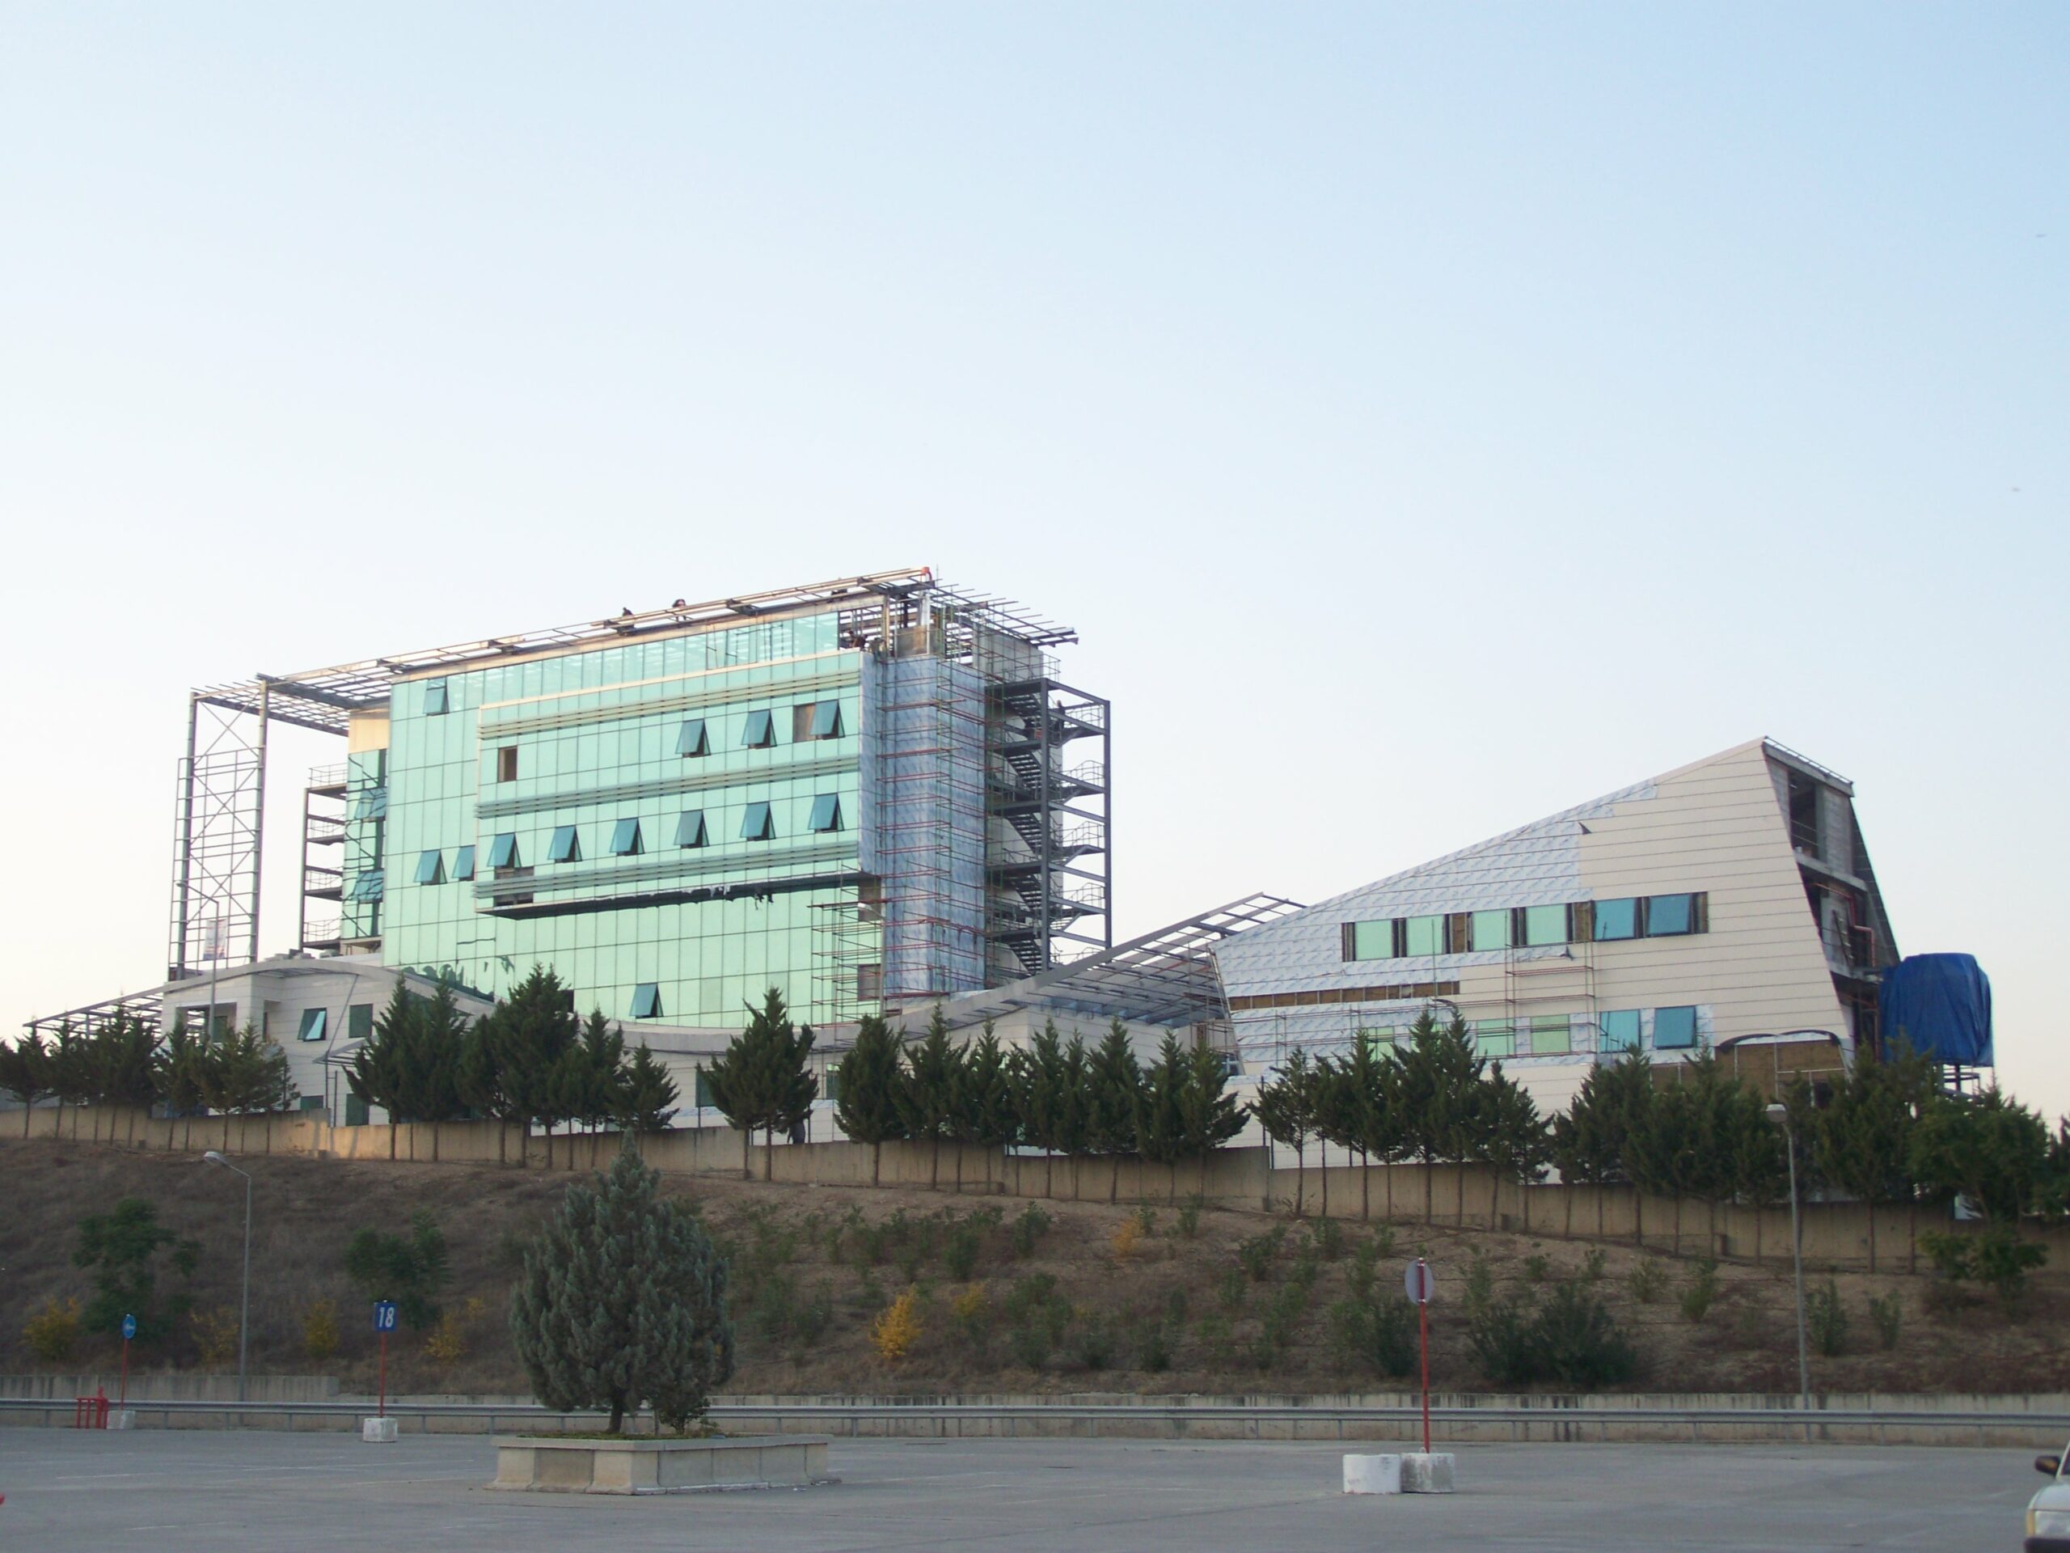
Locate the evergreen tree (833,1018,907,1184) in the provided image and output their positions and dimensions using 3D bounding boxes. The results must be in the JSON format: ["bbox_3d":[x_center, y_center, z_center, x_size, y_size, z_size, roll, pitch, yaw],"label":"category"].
[{"bbox_3d":[-4.737,9.325,93.450,2.236,4.953,2.236,0,-10,0],"label":"evergreen tree"}]

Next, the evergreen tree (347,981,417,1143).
[{"bbox_3d":[-21.519,9.613,106.496,2.347,5.761,2.347,0,-10,0],"label":"evergreen tree"}]

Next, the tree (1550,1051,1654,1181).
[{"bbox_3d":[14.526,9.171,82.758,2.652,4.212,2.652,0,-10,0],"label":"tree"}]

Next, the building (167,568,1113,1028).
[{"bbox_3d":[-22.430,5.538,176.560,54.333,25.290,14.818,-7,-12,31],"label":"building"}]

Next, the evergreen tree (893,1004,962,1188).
[{"bbox_3d":[-3.120,9.322,94.391,2.033,5.476,2.033,0,-10,0],"label":"evergreen tree"}]

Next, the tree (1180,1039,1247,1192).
[{"bbox_3d":[4.960,9.504,90.034,1.936,4.362,1.936,-1,-10,3],"label":"tree"}]

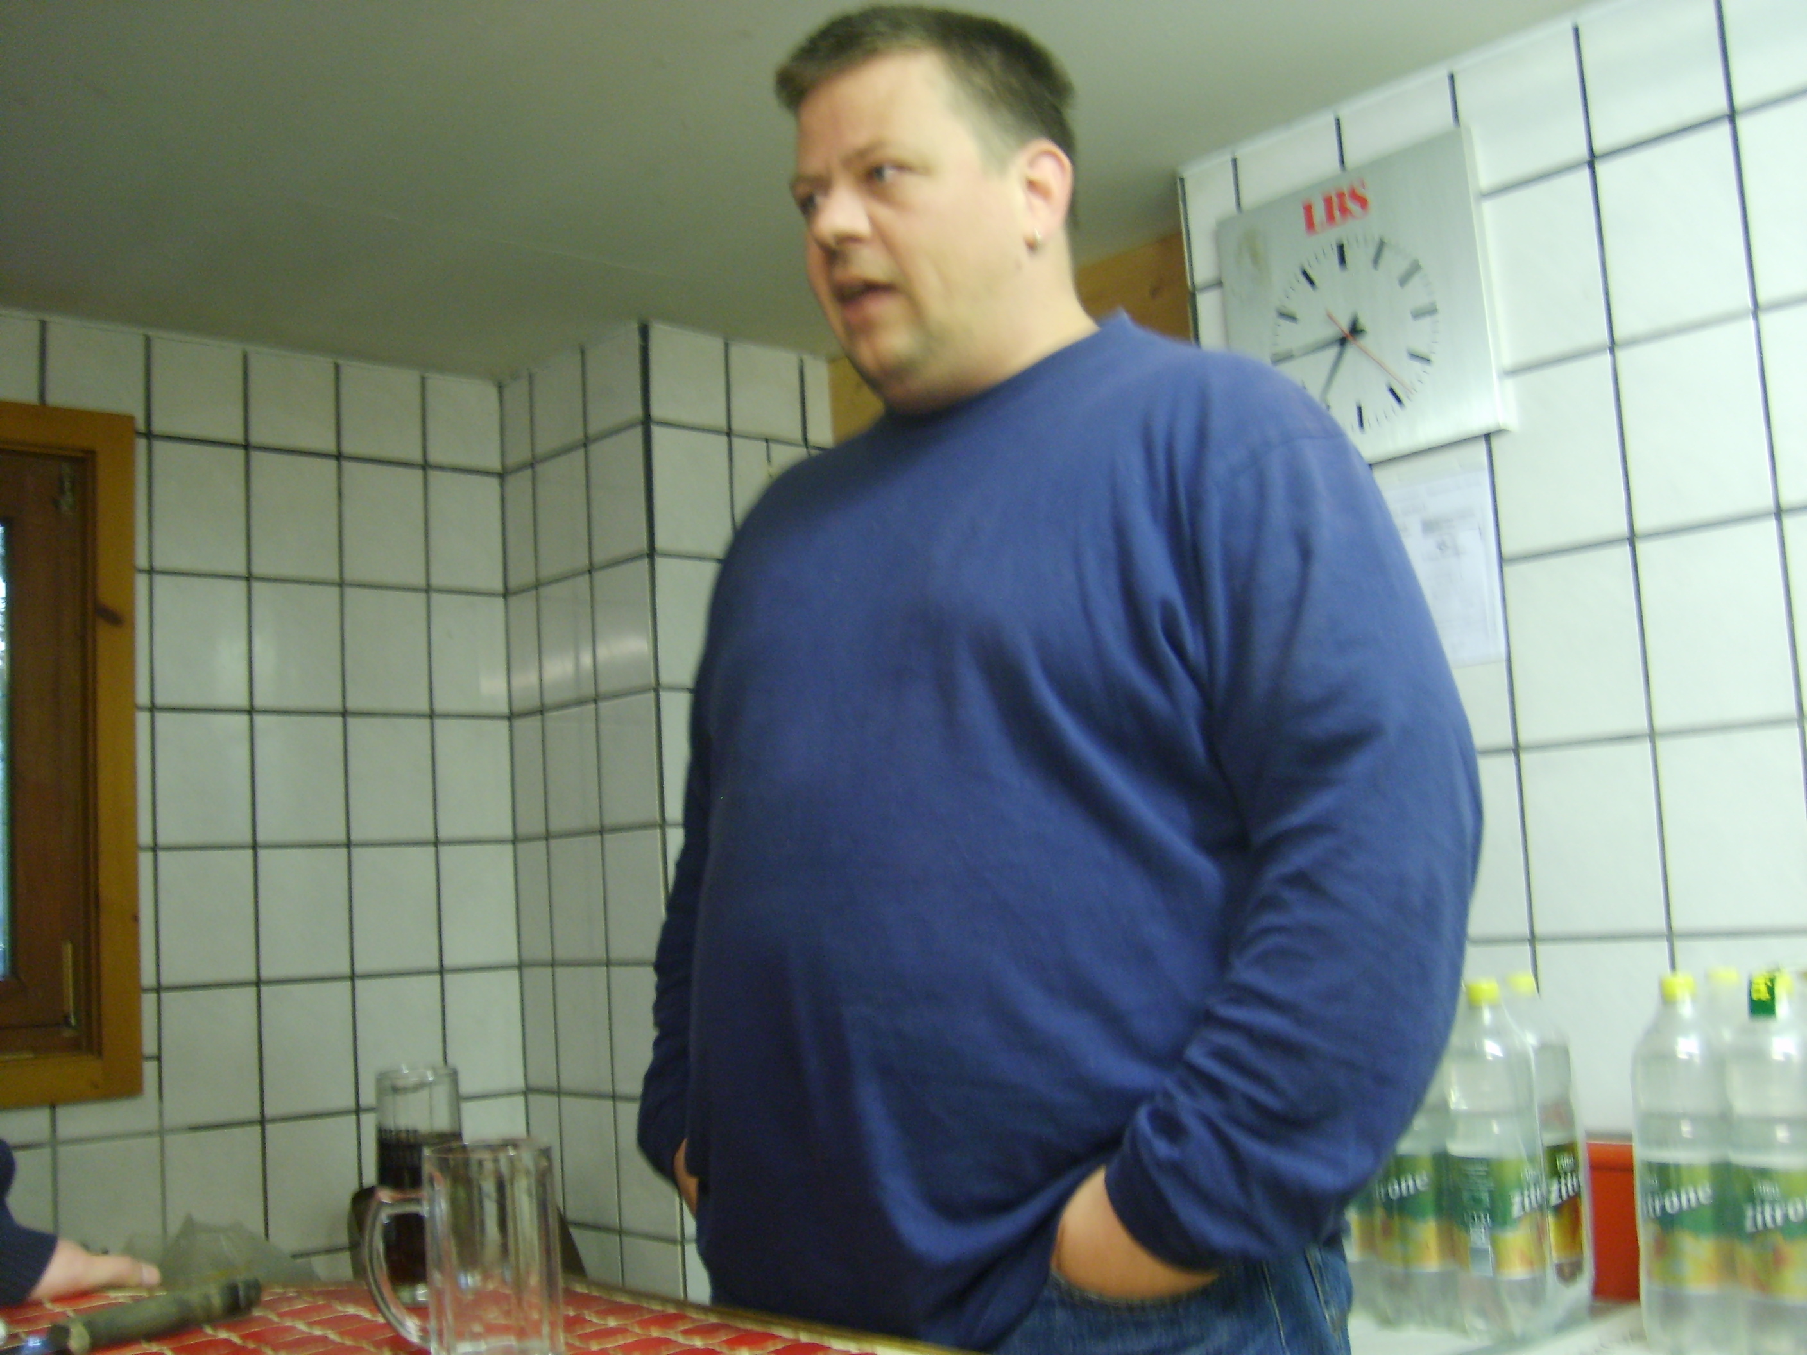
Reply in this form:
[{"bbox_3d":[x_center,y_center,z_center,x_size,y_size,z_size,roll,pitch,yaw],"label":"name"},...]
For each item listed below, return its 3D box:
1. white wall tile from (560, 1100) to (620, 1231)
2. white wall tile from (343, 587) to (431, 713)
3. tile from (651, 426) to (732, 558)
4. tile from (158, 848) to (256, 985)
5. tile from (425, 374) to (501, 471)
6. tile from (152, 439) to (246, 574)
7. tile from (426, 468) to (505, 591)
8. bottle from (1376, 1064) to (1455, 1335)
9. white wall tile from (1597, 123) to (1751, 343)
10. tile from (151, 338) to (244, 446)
[{"bbox_3d":[-0.485,0.750,2.827,0.010,0.200,0.150,2,-8,-43],"label":"white wall tile"},{"bbox_3d":[-0.816,-0.040,2.882,0.145,0.198,0.010,2,-9,-44],"label":"white wall tile"},{"bbox_3d":[-0.323,-0.279,2.786,0.150,0.200,0.010,3,-8,-43],"label":"tile"},{"bbox_3d":[-1.014,0.354,2.660,0.150,0.200,0.010,2,-8,-42],"label":"tile"},{"bbox_3d":[-0.734,-0.415,3.037,0.139,0.150,0.010,2,-8,-42],"label":"tile"},{"bbox_3d":[-1.040,-0.247,2.700,0.145,0.198,0.010,2,-9,-44],"label":"tile"},{"bbox_3d":[-0.724,-0.238,3.017,0.139,0.200,0.010,2,-8,-42],"label":"tile"},{"bbox_3d":[0.503,0.464,1.802,0.087,0.323,0.087,2,-9,-44],"label":"bottle"},{"bbox_3d":[0.759,-0.438,1.808,0.010,0.198,0.148,3,-9,-43],"label":"white wall tile"},{"bbox_3d":[-1.037,-0.422,2.693,0.150,0.155,0.010,3,-8,-43],"label":"tile"}]

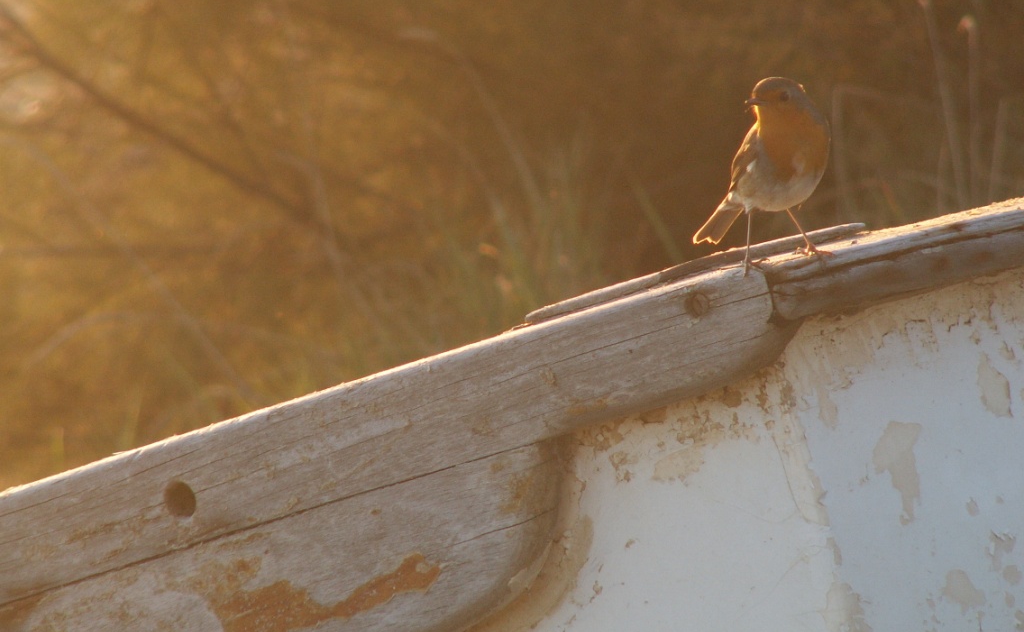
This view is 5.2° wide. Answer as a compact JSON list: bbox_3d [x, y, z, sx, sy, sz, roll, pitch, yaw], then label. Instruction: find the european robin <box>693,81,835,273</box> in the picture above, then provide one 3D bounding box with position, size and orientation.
[{"bbox_3d":[0.144,-0.084,6.700,0.060,0.118,0.110,0,0,-32],"label":"european robin"}]

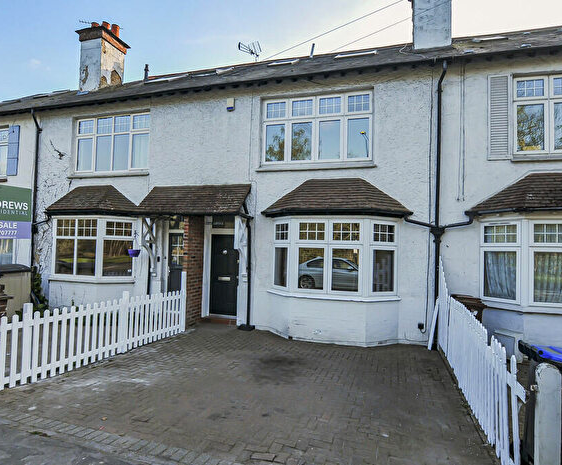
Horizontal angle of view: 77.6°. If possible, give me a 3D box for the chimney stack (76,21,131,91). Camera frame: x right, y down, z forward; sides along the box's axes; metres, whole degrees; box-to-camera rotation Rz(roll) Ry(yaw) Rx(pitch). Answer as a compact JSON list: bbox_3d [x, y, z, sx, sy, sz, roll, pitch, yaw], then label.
[{"bbox_3d":[-6.302,-6.187,12.444,1.160,2.800,1.250,1,-1,18],"label":"chimney stack"}]

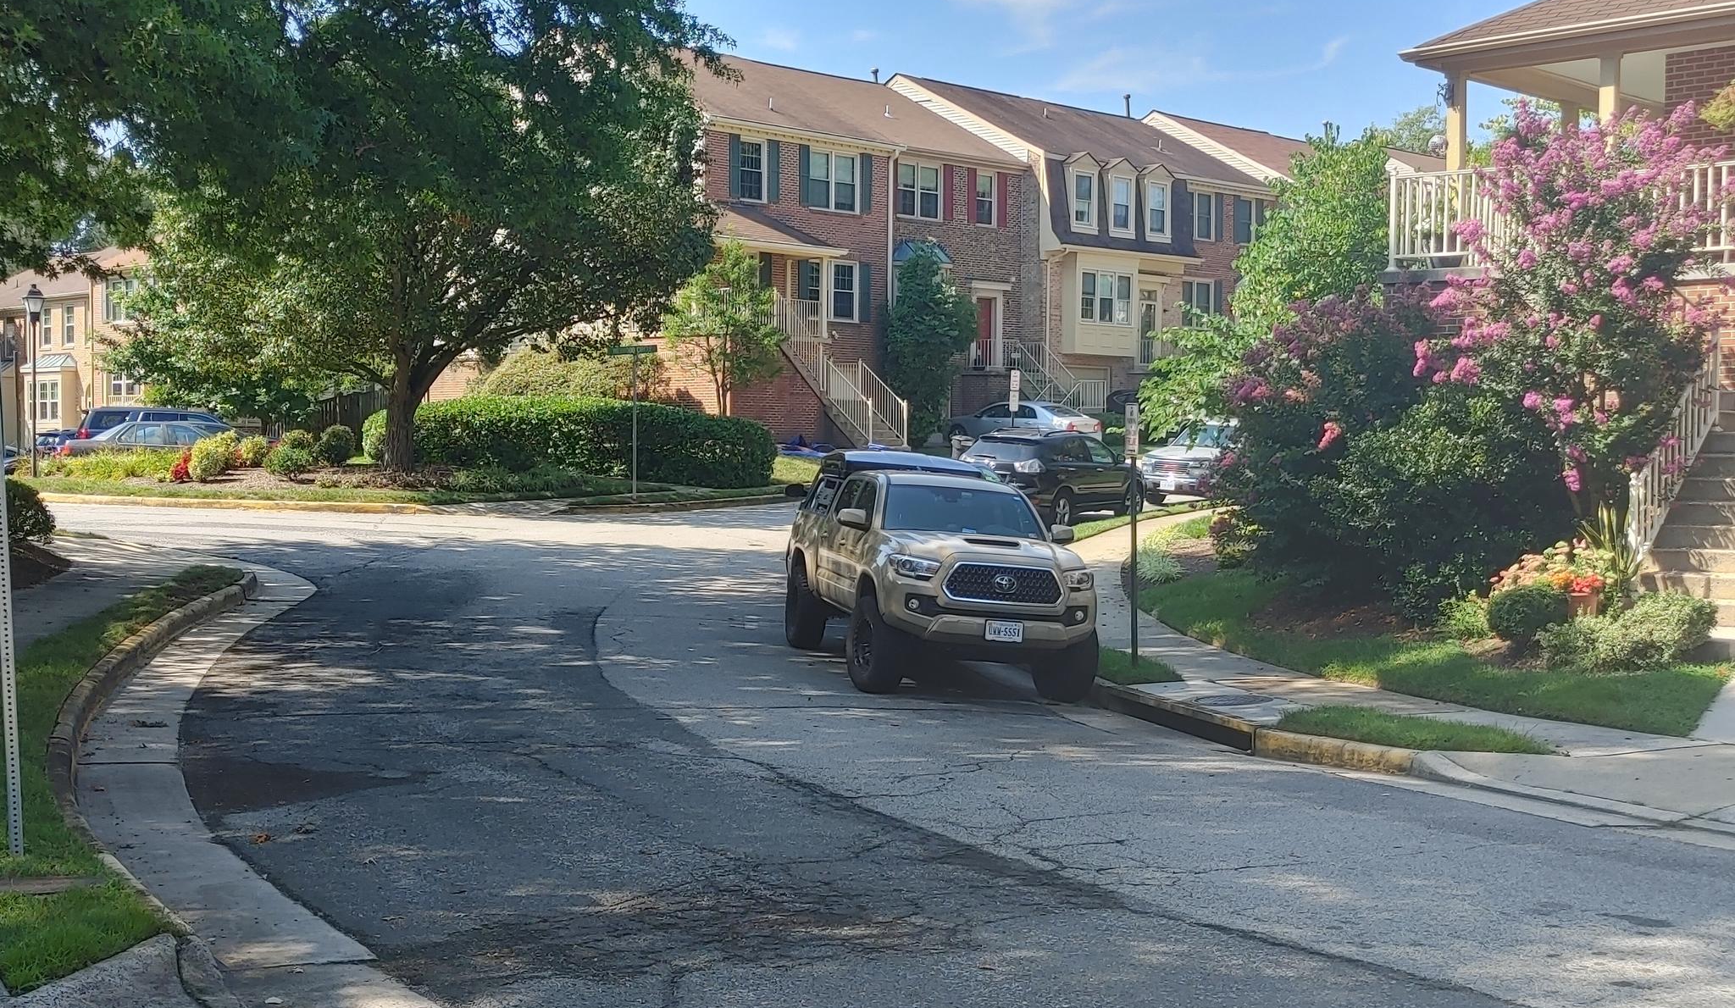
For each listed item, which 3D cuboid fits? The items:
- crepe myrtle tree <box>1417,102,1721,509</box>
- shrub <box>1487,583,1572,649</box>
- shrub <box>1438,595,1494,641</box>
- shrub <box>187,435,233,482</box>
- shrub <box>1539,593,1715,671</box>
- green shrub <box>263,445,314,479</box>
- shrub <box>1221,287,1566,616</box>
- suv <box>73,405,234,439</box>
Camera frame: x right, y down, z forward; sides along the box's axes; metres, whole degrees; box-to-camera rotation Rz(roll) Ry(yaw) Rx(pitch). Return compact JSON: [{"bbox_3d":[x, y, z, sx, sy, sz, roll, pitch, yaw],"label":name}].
[{"bbox_3d":[6.042,-1.278,17.700,2.600,4.300,2.500,1,2,19],"label":"crepe myrtle tree"},{"bbox_3d":[5.402,0.914,16.800,0.660,0.540,0.640,1,2,18],"label":"shrub"},{"bbox_3d":[5.038,0.959,17.300,0.500,0.420,0.480,1,2,16],"label":"shrub"},{"bbox_3d":[-13.660,-0.944,42.700,1.000,1.000,0.950,0,1,-18],"label":"shrub"},{"bbox_3d":[6.242,1.053,16.900,1.350,0.650,0.950,1,1,20],"label":"shrub"},{"bbox_3d":[-11.547,-0.838,41.000,1.000,0.680,0.950,0,2,-16],"label":"green shrub"},{"bbox_3d":[4.677,-0.465,18.300,2.950,2.800,2.400,1,1,23],"label":"shrub"},{"bbox_3d":[-16.000,-1.320,48.500,5.200,1.870,2.000,0,2,-31],"label":"suv"}]

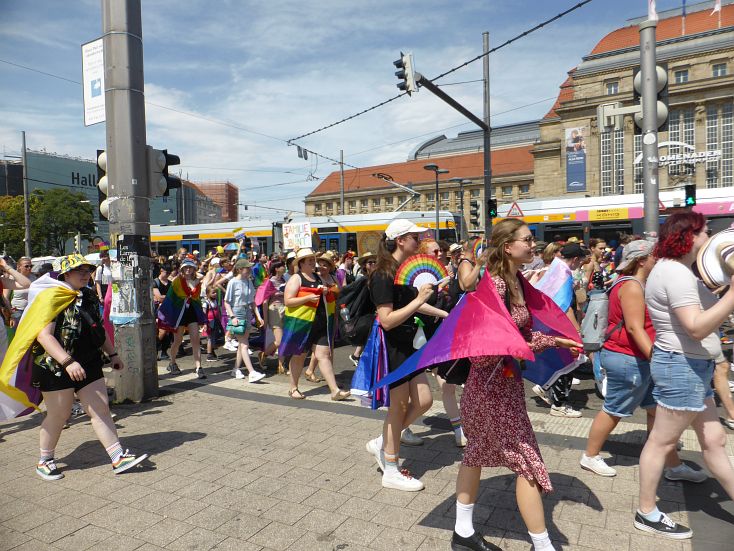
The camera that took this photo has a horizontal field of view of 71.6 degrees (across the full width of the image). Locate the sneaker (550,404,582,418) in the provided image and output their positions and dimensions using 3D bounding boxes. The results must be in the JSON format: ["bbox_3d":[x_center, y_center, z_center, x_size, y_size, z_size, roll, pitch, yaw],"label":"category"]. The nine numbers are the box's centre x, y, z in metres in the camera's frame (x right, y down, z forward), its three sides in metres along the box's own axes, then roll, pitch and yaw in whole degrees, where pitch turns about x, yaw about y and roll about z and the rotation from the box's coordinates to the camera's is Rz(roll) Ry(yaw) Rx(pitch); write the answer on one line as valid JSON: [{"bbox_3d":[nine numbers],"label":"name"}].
[{"bbox_3d":[1.973,1.324,5.049,0.280,0.110,0.100,0,2,30],"label":"sneaker"}]

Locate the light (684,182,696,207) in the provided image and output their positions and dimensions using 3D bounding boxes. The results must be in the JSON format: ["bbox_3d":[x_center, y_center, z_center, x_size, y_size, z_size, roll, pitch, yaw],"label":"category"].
[{"bbox_3d":[8.011,-1.980,12.600,0.250,0.530,0.250,0,2,30],"label":"light"}]

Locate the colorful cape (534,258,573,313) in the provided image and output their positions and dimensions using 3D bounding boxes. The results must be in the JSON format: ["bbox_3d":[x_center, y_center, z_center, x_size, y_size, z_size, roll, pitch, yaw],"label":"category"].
[{"bbox_3d":[1.767,0.114,4.850,0.450,0.600,0.480,-1,2,22],"label":"colorful cape"}]

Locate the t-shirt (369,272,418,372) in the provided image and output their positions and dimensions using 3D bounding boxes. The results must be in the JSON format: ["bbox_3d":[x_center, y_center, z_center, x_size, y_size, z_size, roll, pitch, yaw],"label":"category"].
[{"bbox_3d":[0.195,0.325,3.600,0.280,0.660,0.420,-1,2,26],"label":"t-shirt"}]

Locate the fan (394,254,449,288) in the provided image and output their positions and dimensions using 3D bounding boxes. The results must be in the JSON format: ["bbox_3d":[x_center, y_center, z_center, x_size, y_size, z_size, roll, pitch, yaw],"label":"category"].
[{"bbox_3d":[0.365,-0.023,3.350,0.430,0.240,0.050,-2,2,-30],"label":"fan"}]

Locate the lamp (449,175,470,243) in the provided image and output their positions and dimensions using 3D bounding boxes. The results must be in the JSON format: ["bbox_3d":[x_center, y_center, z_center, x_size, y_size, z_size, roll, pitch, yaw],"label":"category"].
[{"bbox_3d":[4.231,-1.758,22.564,0.350,5.150,1.300,0,2,35],"label":"lamp"}]

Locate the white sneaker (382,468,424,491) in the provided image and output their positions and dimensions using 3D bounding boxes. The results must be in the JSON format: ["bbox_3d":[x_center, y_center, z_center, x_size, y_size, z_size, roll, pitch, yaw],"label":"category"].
[{"bbox_3d":[0.243,1.336,3.379,0.280,0.110,0.100,-1,2,18],"label":"white sneaker"}]

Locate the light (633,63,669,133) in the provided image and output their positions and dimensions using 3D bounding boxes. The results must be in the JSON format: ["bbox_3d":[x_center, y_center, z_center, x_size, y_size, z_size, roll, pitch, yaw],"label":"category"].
[{"bbox_3d":[2.343,-1.456,4.200,0.260,0.550,0.280,-1,2,26],"label":"light"}]

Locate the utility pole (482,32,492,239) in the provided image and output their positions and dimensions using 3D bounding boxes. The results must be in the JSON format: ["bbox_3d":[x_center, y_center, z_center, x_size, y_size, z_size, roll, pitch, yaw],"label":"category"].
[{"bbox_3d":[3.635,-3.143,15.282,0.200,8.282,0.200,0,2,30],"label":"utility pole"}]

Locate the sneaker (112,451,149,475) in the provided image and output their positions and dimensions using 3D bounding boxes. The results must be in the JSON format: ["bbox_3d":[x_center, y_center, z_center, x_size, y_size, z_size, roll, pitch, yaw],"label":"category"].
[{"bbox_3d":[-1.783,1.403,3.830,0.270,0.105,0.100,-30,-1,5],"label":"sneaker"}]

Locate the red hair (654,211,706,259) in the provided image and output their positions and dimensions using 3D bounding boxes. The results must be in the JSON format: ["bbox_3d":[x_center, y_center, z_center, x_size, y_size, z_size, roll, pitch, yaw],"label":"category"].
[{"bbox_3d":[1.728,-0.219,2.820,0.260,0.260,0.230,-1,2,25],"label":"red hair"}]

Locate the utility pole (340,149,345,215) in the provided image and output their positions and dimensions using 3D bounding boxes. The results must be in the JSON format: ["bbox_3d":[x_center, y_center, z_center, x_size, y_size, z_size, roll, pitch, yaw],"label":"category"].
[{"bbox_3d":[-1.496,-3.644,32.120,0.220,8.680,0.220,0,2,30],"label":"utility pole"}]

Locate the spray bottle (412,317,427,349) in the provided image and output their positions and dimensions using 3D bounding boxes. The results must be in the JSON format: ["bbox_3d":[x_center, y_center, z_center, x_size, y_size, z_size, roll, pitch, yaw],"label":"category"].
[{"bbox_3d":[0.359,0.390,3.420,0.093,0.220,0.080,-1,2,0],"label":"spray bottle"}]

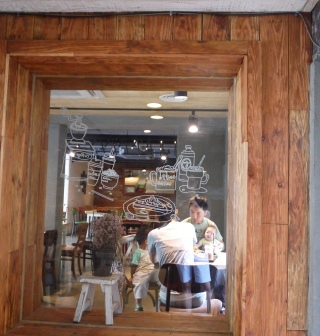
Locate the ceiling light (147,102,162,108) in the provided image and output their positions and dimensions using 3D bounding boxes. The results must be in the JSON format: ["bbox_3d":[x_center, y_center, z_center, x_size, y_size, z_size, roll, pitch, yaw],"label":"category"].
[{"bbox_3d":[-0.063,-0.777,4.761,0.165,0.045,0.165,1,-4,3],"label":"ceiling light"}]

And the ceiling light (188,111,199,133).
[{"bbox_3d":[0.417,-0.578,4.830,0.119,0.267,0.130,1,-4,3],"label":"ceiling light"}]

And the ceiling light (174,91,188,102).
[{"bbox_3d":[0.211,-0.755,3.798,0.128,0.130,0.128,1,-4,3],"label":"ceiling light"}]

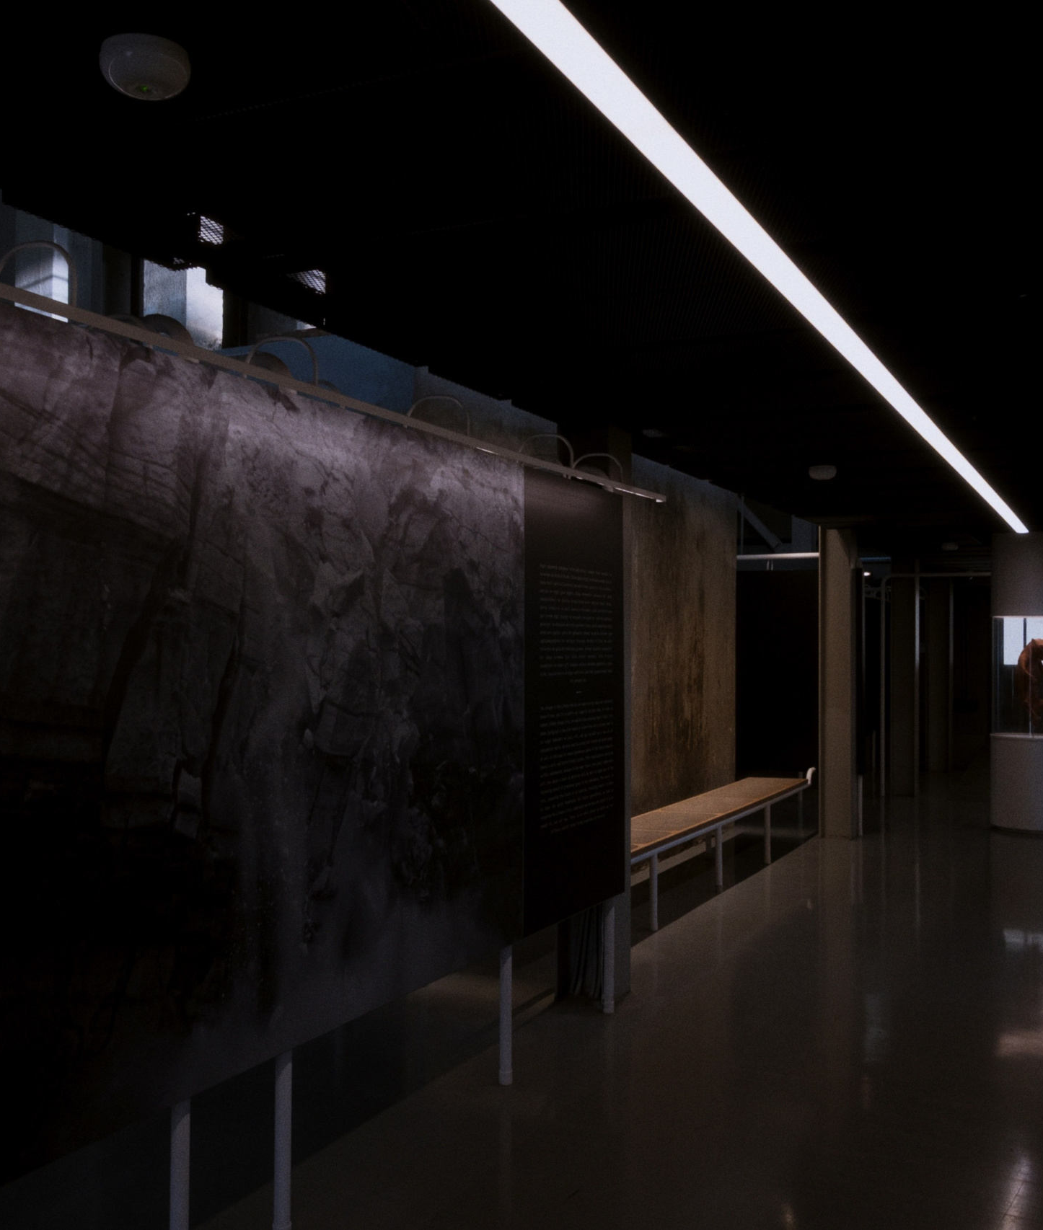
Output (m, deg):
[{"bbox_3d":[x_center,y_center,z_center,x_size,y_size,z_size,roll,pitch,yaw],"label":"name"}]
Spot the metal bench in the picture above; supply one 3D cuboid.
[{"bbox_3d":[1.061,1.407,7.618,0.474,0.511,4.262,0,-1,26],"label":"metal bench"}]

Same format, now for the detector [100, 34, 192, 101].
[{"bbox_3d":[-0.597,-0.867,1.967,0.138,0.052,0.138,1,-1,0],"label":"detector"}]

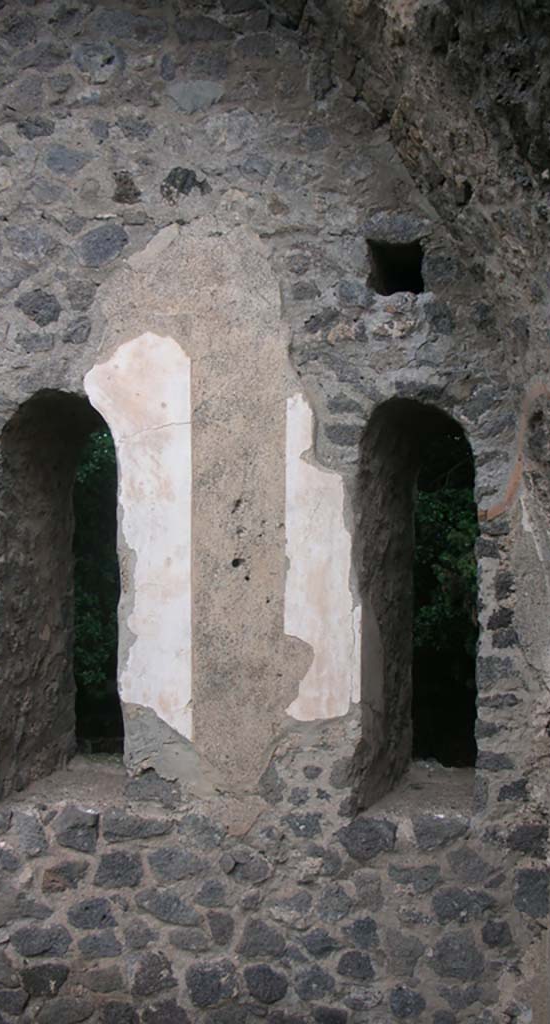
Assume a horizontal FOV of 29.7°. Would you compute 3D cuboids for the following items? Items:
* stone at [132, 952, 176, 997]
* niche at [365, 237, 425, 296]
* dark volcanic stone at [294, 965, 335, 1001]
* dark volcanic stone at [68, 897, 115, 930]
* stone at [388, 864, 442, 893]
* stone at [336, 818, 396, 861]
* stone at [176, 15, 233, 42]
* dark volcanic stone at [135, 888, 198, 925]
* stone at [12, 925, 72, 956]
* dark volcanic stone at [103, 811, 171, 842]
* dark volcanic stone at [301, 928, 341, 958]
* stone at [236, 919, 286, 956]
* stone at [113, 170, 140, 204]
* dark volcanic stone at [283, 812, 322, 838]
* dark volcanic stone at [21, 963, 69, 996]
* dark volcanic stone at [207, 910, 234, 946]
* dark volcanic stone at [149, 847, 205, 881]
[{"bbox_3d":[-0.471,1.792,4.013,0.164,0.166,0.124,0,-2,0],"label":"stone"},{"bbox_3d":[0.408,-0.803,3.538,0.191,0.195,0.220,0,-4,3],"label":"niche"},{"bbox_3d":[0.128,1.503,3.341,0.134,0.112,0.100,0,-4,3],"label":"dark volcanic stone"},{"bbox_3d":[-0.713,1.559,4.020,0.179,0.128,0.115,0,-2,0],"label":"dark volcanic stone"},{"bbox_3d":[0.473,1.244,3.514,0.182,0.093,0.097,0,-3,0],"label":"stone"},{"bbox_3d":[0.353,1.278,4.041,0.225,0.159,0.144,0,-2,0],"label":"stone"},{"bbox_3d":[-0.264,-1.813,3.882,0.211,0.102,0.106,0,-4,0],"label":"stone"},{"bbox_3d":[-0.414,1.539,4.029,0.232,0.143,0.141,0,-2,0],"label":"dark volcanic stone"},{"bbox_3d":[-0.791,1.453,3.510,0.208,0.105,0.111,0,-3,0],"label":"stone"},{"bbox_3d":[-0.444,1.024,3.405,0.223,0.102,0.110,0,-4,3],"label":"dark volcanic stone"},{"bbox_3d":[0.157,1.457,3.497,0.134,0.099,0.086,0,-3,0],"label":"dark volcanic stone"},{"bbox_3d":[-0.046,1.442,3.508,0.161,0.125,0.107,0,-3,0],"label":"stone"},{"bbox_3d":[-0.593,-1.296,4.137,0.100,0.132,0.087,0,-2,0],"label":"stone"},{"bbox_3d":[0.093,1.064,3.514,0.128,0.087,0.080,0,-3,0],"label":"dark volcanic stone"},{"bbox_3d":[-0.777,1.580,3.498,0.164,0.112,0.102,0,-3,0],"label":"dark volcanic stone"},{"bbox_3d":[-0.178,1.376,3.448,0.089,0.113,0.100,0,-3,0],"label":"dark volcanic stone"},{"bbox_3d":[-0.313,1.139,3.387,0.182,0.108,0.100,0,-4,3],"label":"dark volcanic stone"}]

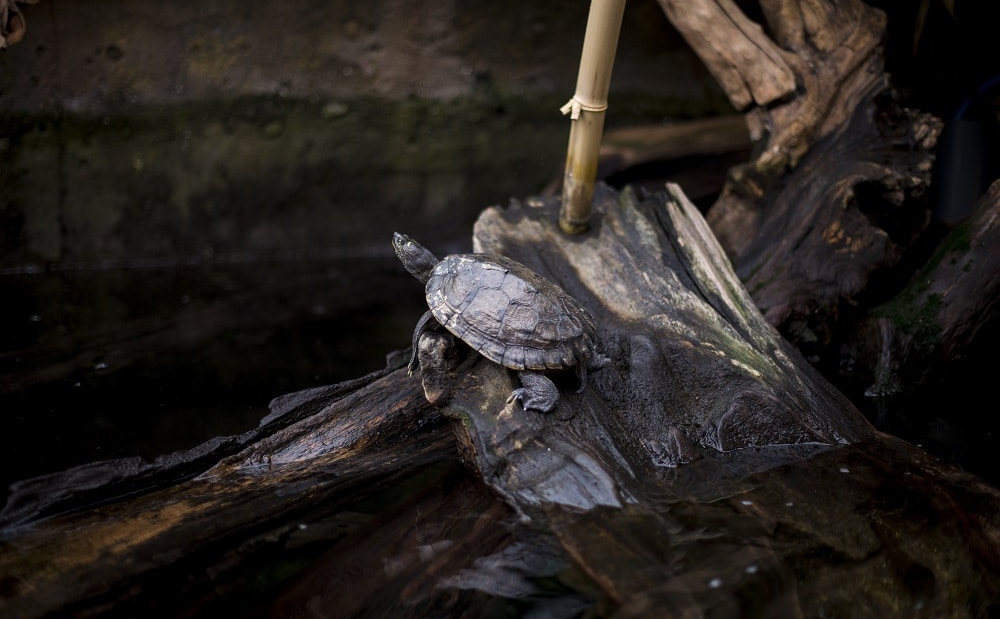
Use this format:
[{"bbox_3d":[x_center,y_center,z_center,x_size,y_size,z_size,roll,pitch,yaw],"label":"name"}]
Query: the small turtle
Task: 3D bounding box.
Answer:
[{"bbox_3d":[-0.012,-0.004,1.367,0.242,0.100,0.152,33,41,20],"label":"small turtle"}]

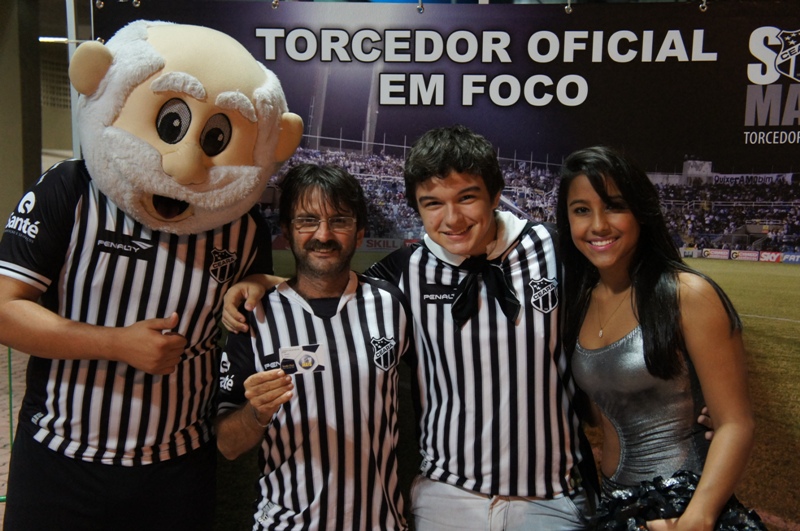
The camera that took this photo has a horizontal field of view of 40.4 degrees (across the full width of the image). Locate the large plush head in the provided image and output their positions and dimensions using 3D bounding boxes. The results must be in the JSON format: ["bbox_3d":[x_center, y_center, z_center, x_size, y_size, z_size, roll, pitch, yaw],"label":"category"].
[{"bbox_3d":[-0.432,-0.266,2.130,0.465,0.415,0.420,17,14,-22],"label":"large plush head"}]

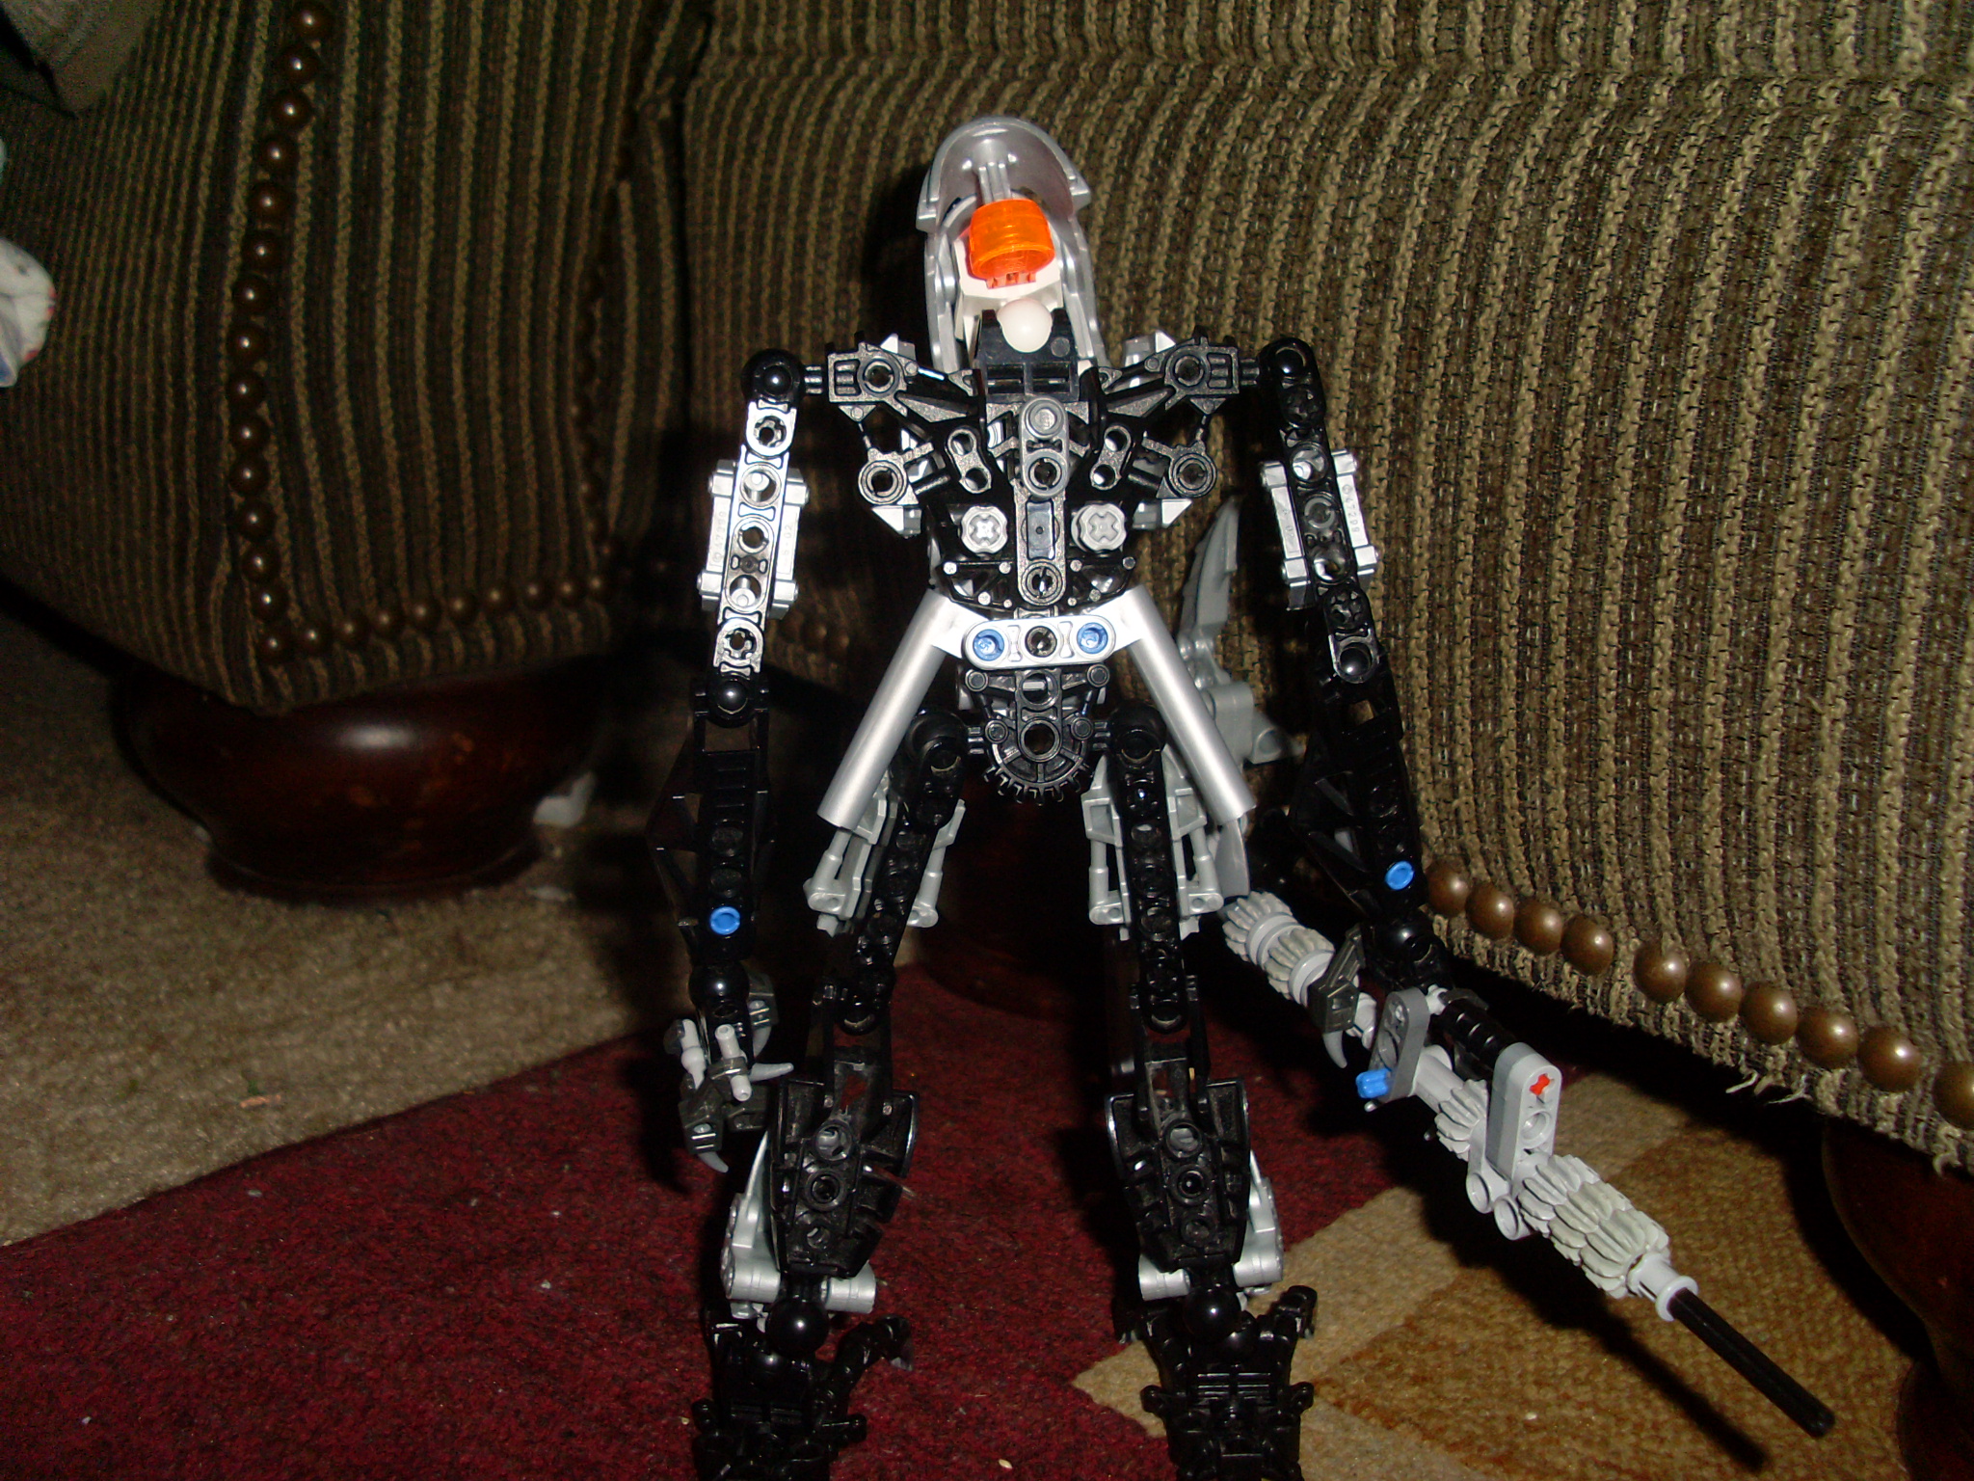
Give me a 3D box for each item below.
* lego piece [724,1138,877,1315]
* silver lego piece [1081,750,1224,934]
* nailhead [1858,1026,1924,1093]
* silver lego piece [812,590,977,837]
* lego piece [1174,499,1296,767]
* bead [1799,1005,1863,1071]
[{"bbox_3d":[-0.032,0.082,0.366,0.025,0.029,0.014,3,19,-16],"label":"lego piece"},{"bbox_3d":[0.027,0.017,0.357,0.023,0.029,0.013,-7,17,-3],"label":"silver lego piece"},{"bbox_3d":[0.160,0.057,0.385,0.006,0.011,0.011,-12,21,-35],"label":"nailhead"},{"bbox_3d":[-0.011,-0.003,0.334,0.015,0.038,0.007,26,3,-9],"label":"silver lego piece"},{"bbox_3d":[0.050,-0.022,0.440,0.023,0.055,0.012,-3,13,9],"label":"lego piece"},{"bbox_3d":[0.153,0.054,0.393,0.006,0.011,0.011,-12,21,-35],"label":"bead"}]

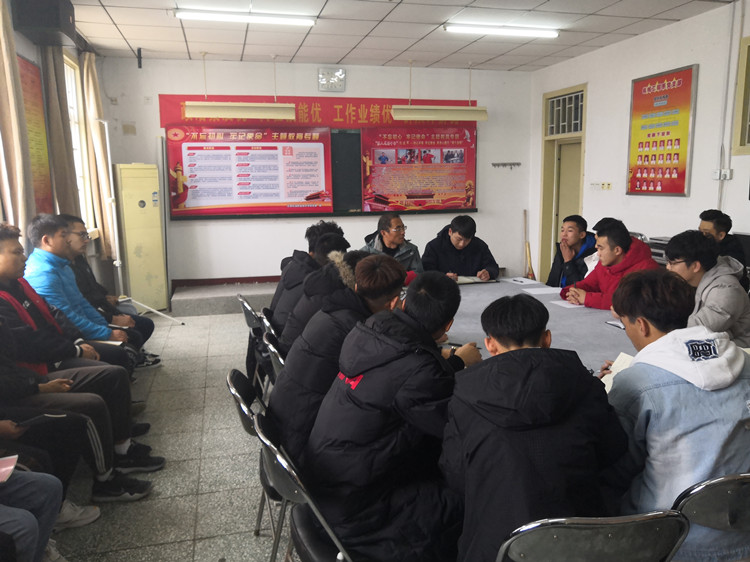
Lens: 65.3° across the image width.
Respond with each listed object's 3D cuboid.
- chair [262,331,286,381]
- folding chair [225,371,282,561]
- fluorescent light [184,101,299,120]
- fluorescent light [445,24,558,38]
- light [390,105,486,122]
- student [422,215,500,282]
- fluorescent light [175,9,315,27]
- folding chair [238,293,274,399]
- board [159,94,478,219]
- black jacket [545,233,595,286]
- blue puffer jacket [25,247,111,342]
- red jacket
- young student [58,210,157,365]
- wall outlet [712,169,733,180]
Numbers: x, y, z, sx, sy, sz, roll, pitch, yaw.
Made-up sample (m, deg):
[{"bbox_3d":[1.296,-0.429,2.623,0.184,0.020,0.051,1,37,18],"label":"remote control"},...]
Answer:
[{"bbox_3d":[-0.276,0.671,2.855,0.490,0.790,0.460,-4,11,-20],"label":"chair"},{"bbox_3d":[-0.294,0.763,2.361,0.480,0.790,0.450,-5,11,-22],"label":"folding chair"},{"bbox_3d":[-1.565,-1.998,6.867,1.260,0.180,0.180,-3,10,-14],"label":"fluorescent light"},{"bbox_3d":[1.196,-2.352,5.498,1.190,0.080,0.085,-3,10,-14],"label":"fluorescent light"},{"bbox_3d":[0.840,-2.135,7.490,1.270,0.180,0.190,-3,10,-14],"label":"light"},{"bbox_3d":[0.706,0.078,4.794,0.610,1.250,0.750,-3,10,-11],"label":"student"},{"bbox_3d":[-1.120,-2.315,5.159,1.210,0.078,0.055,-3,10,-14],"label":"fluorescent light"},{"bbox_3d":[-0.598,0.507,3.800,0.490,0.790,0.460,-5,11,-24],"label":"folding chair"},{"bbox_3d":[-0.568,-1.614,7.635,4.130,1.500,0.070,-3,10,-14],"label":"board"},{"bbox_3d":[1.529,-0.040,4.602,0.480,0.660,0.520,-8,12,-36],"label":"black jacket"},{"bbox_3d":[-1.992,0.122,3.810,0.530,0.670,0.500,-3,10,-12],"label":"blue puffer jacket"},{"bbox_3d":[1.525,0.094,3.606,0.560,0.730,0.580,-3,10,-14],"label":"red jacket"},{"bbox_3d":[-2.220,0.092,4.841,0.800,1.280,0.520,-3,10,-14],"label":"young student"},{"bbox_3d":[3.078,-0.939,5.168,0.040,0.092,0.200,-3,10,-14],"label":"wall outlet"}]

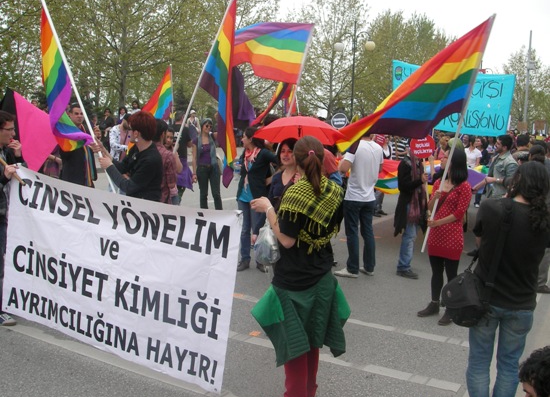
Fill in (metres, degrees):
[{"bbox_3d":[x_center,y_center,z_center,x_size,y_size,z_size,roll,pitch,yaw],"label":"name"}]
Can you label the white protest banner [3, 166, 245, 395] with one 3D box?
[{"bbox_3d":[-1.138,0.471,4.100,2.030,1.120,0.070,10,6,29],"label":"white protest banner"}]

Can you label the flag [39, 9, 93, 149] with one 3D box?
[{"bbox_3d":[-1.674,-0.956,4.850,0.420,1.130,0.280,-1,7,-17],"label":"flag"}]

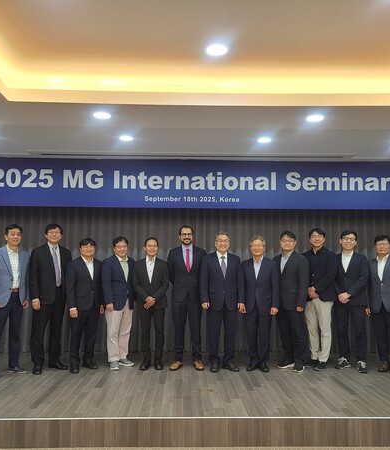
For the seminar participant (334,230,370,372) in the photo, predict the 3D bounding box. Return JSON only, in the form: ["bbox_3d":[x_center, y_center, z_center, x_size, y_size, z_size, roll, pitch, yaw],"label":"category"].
[{"bbox_3d":[1.998,0.939,5.758,0.500,1.744,0.340,-4,-7,40],"label":"seminar participant"}]

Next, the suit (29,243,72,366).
[{"bbox_3d":[-1.801,0.983,5.619,0.530,1.517,0.310,5,-7,-40],"label":"suit"}]

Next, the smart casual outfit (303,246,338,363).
[{"bbox_3d":[1.630,1.032,5.855,0.480,1.493,0.290,-3,-6,36],"label":"smart casual outfit"}]

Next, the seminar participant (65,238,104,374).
[{"bbox_3d":[-1.393,0.979,5.686,0.480,1.620,0.340,3,-6,-27],"label":"seminar participant"}]

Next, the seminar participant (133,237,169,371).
[{"bbox_3d":[-0.555,0.972,5.751,0.490,1.654,0.320,1,-5,-6],"label":"seminar participant"}]

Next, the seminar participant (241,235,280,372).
[{"bbox_3d":[0.813,0.959,5.593,0.510,1.659,0.340,-1,-5,16],"label":"seminar participant"}]

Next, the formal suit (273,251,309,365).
[{"bbox_3d":[1.210,1.023,5.684,0.480,1.402,0.300,-3,-6,30],"label":"formal suit"}]

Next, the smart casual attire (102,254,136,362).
[{"bbox_3d":[-0.990,1.077,5.833,0.480,1.375,0.300,4,-7,-38],"label":"smart casual attire"}]

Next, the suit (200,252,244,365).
[{"bbox_3d":[0.332,1.029,5.647,0.560,1.367,0.300,0,-5,0],"label":"suit"}]

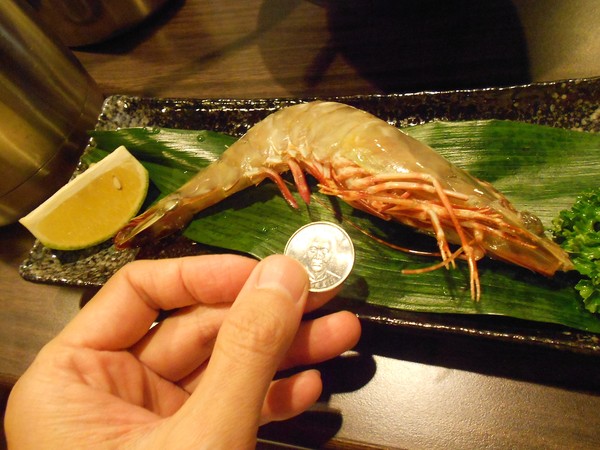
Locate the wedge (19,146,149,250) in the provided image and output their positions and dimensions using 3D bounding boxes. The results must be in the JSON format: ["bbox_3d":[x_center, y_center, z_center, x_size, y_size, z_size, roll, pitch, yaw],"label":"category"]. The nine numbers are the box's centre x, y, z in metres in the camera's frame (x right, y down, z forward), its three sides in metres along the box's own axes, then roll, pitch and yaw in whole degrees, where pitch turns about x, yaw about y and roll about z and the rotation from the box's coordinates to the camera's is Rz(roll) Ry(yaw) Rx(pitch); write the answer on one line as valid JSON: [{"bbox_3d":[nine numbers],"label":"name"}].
[{"bbox_3d":[-0.104,-0.013,0.226,0.060,0.031,0.042,-38,60,-6],"label":"wedge"}]

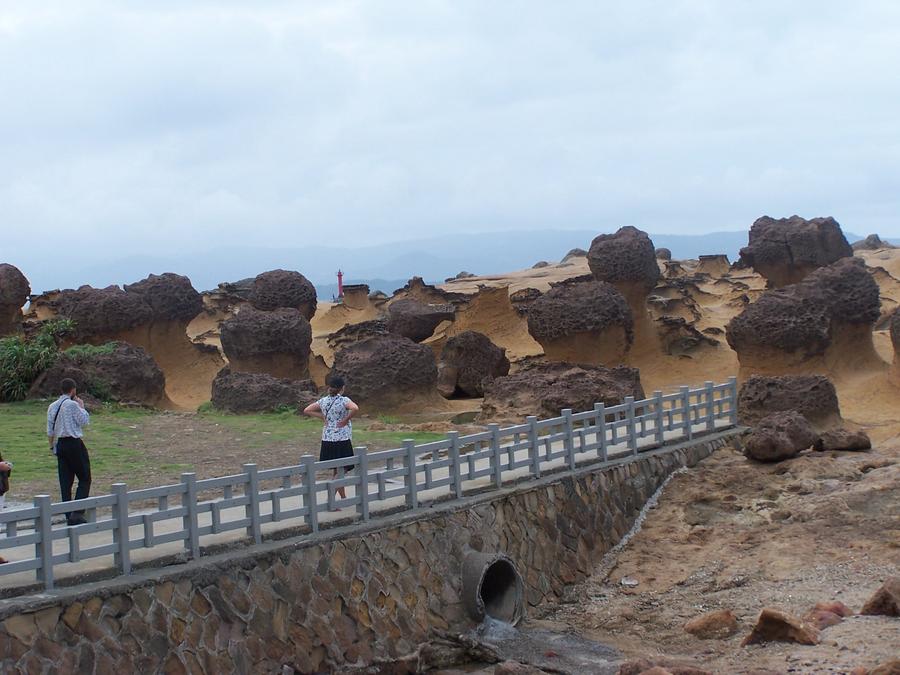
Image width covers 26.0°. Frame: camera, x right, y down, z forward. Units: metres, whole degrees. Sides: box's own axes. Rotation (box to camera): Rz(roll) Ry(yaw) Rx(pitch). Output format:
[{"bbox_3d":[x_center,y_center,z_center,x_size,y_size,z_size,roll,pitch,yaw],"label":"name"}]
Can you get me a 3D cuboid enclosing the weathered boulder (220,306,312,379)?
[{"bbox_3d":[-4.235,0.115,45.000,2.081,1.645,1.831,-3,1,-5],"label":"weathered boulder"}]

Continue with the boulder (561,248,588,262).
[{"bbox_3d":[5.427,-3.574,85.000,1.257,0.610,1.069,-3,1,4],"label":"boulder"}]

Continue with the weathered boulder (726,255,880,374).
[{"bbox_3d":[7.795,-0.485,43.000,3.330,2.520,2.800,-3,1,0],"label":"weathered boulder"}]

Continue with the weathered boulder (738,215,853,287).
[{"bbox_3d":[8.859,-2.231,50.000,2.860,1.790,2.400,-3,1,0],"label":"weathered boulder"}]

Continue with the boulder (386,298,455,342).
[{"bbox_3d":[-0.772,-0.445,51.000,1.740,1.120,1.400,-3,1,0],"label":"boulder"}]

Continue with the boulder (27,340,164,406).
[{"bbox_3d":[-8.973,0.939,49.500,3.383,1.592,2.368,-3,1,-10],"label":"boulder"}]

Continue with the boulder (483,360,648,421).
[{"bbox_3d":[2.152,1.052,37.300,3.074,1.090,1.845,-3,1,3],"label":"boulder"}]

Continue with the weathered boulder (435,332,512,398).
[{"bbox_3d":[0.560,0.644,46.500,1.730,1.570,1.600,-3,1,0],"label":"weathered boulder"}]

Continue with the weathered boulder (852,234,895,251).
[{"bbox_3d":[18.460,-4.141,85.000,1.831,0.697,1.373,-3,1,12],"label":"weathered boulder"}]

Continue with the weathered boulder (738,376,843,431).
[{"bbox_3d":[6.199,1.183,35.500,1.874,0.999,1.500,-3,1,10],"label":"weathered boulder"}]

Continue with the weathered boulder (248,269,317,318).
[{"bbox_3d":[-4.209,-1.081,49.000,1.709,1.346,1.538,-3,1,-5],"label":"weathered boulder"}]

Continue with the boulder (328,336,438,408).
[{"bbox_3d":[-1.478,0.767,44.000,2.390,1.620,2.100,-3,1,0],"label":"boulder"}]

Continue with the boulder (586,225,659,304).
[{"bbox_3d":[4.251,-1.778,47.500,1.720,1.800,1.750,-3,1,0],"label":"boulder"}]

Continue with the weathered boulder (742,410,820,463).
[{"bbox_3d":[5.780,1.726,34.000,1.330,0.880,1.100,-3,1,0],"label":"weathered boulder"}]

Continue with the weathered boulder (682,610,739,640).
[{"bbox_3d":[3.139,3.459,23.500,0.661,0.297,0.496,-3,1,7],"label":"weathered boulder"}]

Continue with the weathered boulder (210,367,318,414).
[{"bbox_3d":[-4.281,1.223,45.000,2.440,1.070,1.800,-3,1,0],"label":"weathered boulder"}]

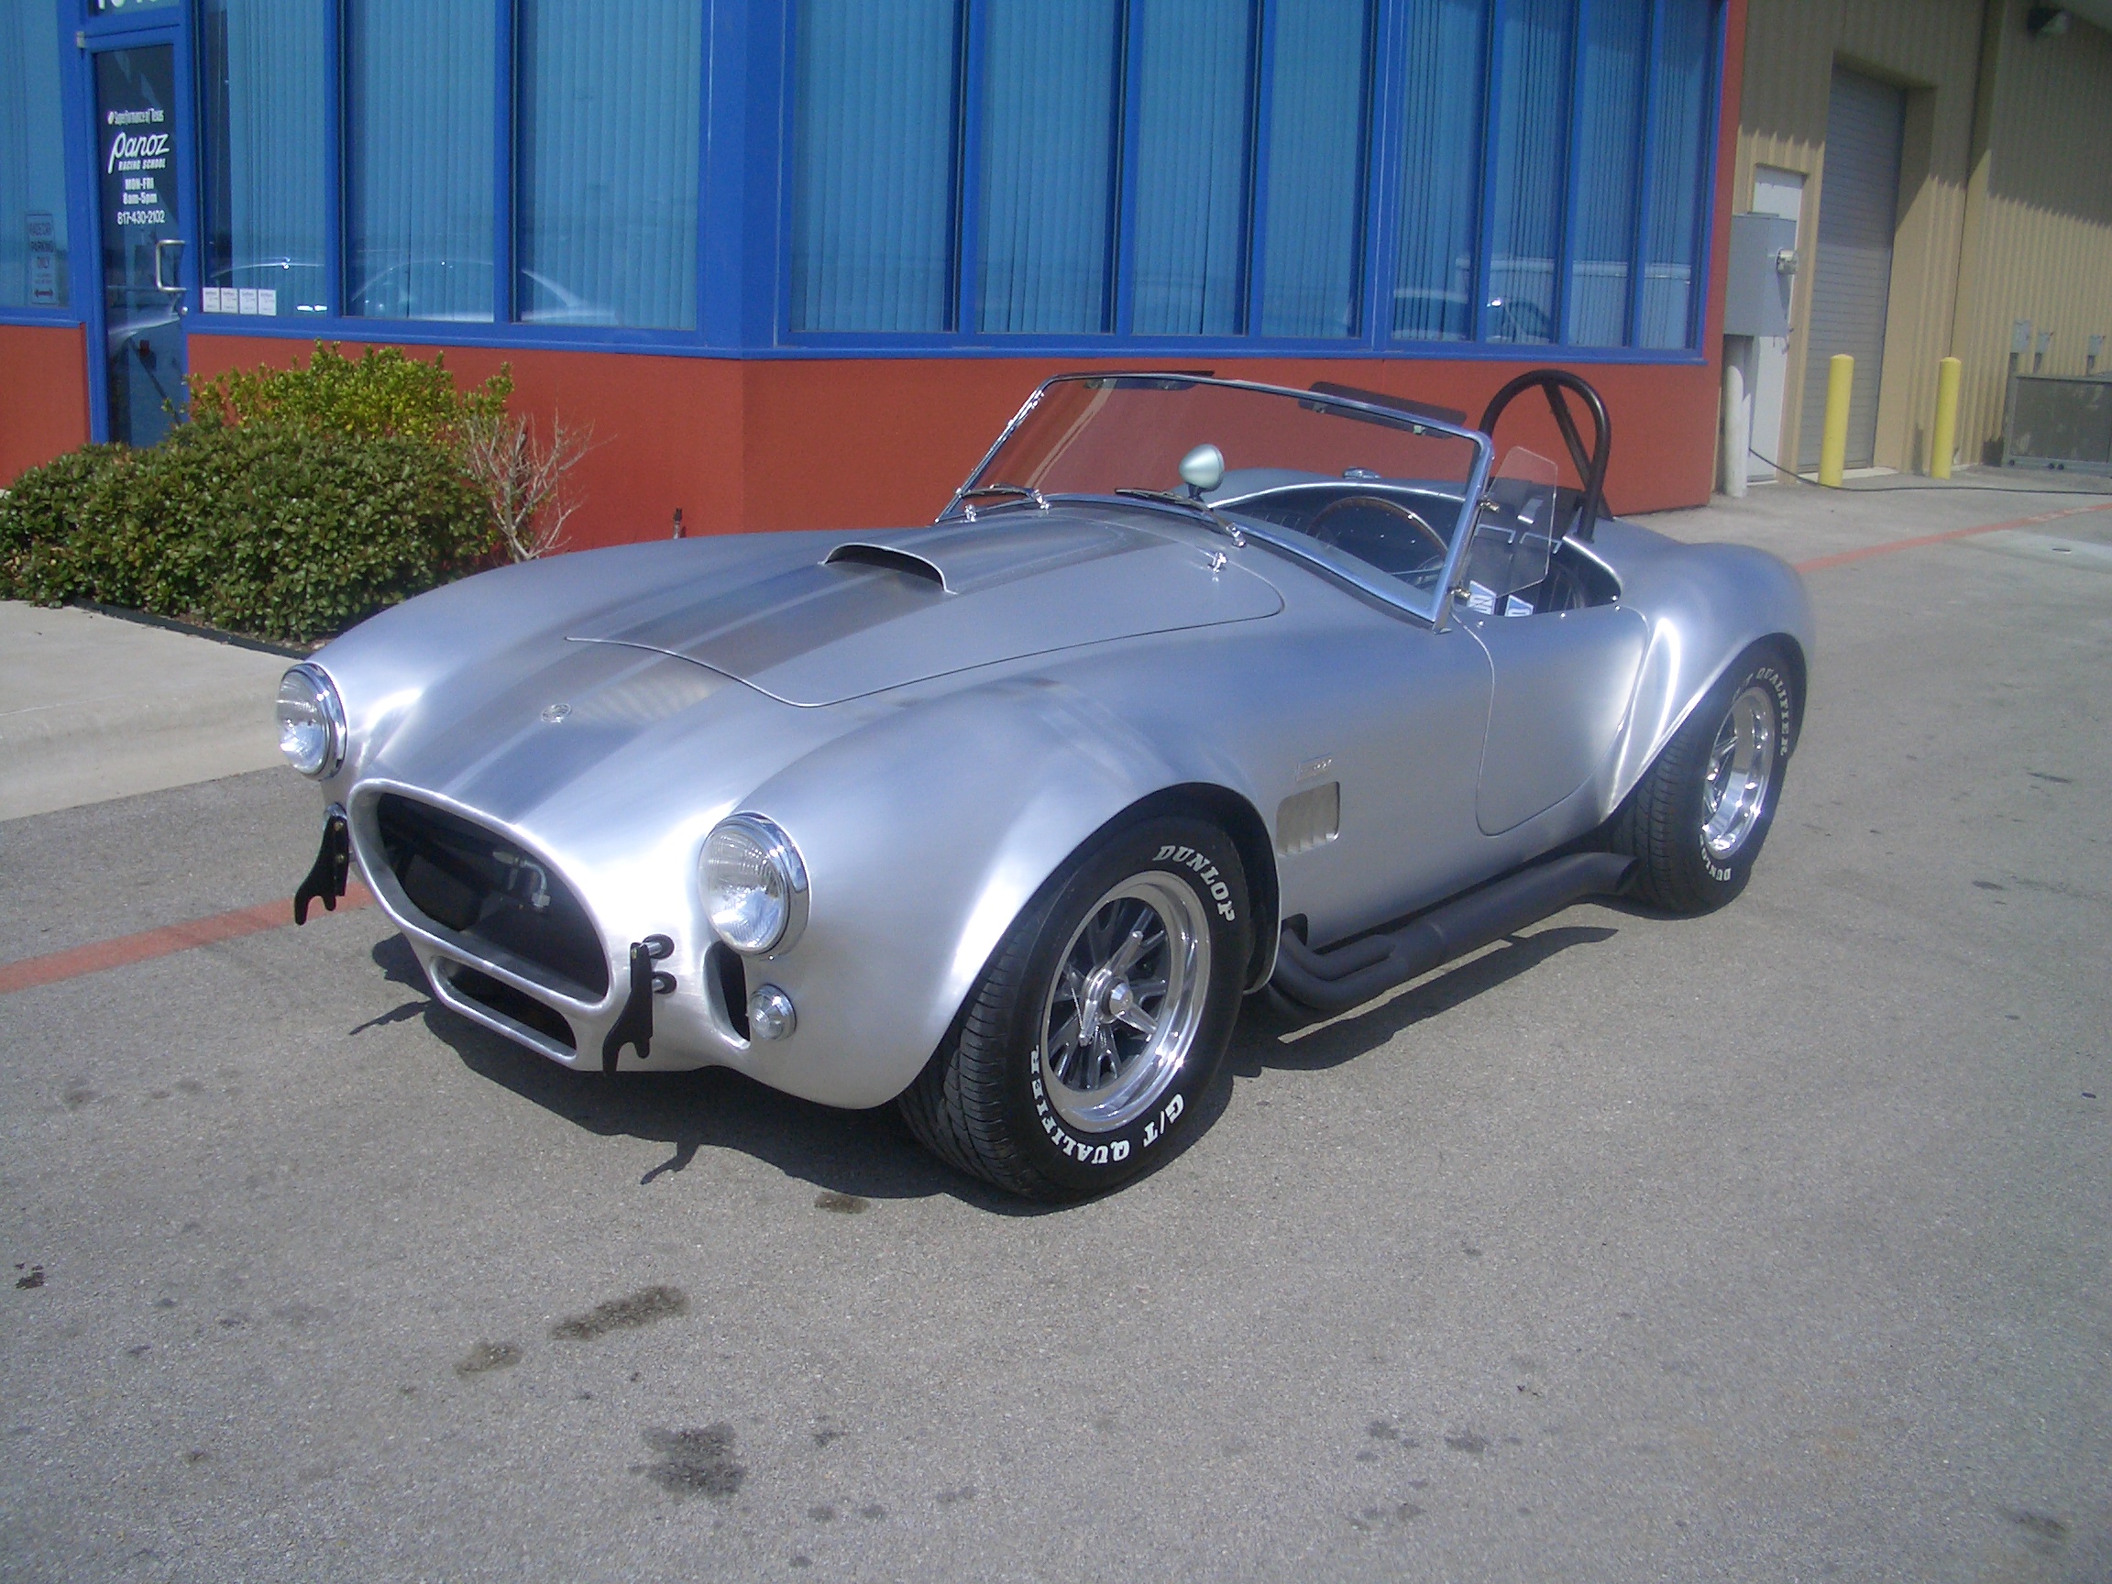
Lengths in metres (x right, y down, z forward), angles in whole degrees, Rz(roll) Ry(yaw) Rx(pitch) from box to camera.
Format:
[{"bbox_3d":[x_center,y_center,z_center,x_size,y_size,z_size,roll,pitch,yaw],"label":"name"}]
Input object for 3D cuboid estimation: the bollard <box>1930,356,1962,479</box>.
[{"bbox_3d":[6.831,-2.883,16.400,0.168,0.920,0.168,2,15,0],"label":"bollard"}]

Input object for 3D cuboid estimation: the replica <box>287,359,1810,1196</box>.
[{"bbox_3d":[0.309,-0.306,4.641,1.740,1.240,3.970,14,19,38],"label":"replica"}]

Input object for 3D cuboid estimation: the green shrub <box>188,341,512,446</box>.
[{"bbox_3d":[-3.076,-1.525,9.359,1.350,0.880,0.850,6,16,14],"label":"green shrub"}]

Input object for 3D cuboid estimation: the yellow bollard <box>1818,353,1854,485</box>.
[{"bbox_3d":[5.632,-2.695,15.400,0.168,0.920,0.168,2,15,0],"label":"yellow bollard"}]

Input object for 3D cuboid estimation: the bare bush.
[{"bbox_3d":[-2.235,-1.311,9.044,0.550,0.700,0.500,2,15,0],"label":"bare bush"}]

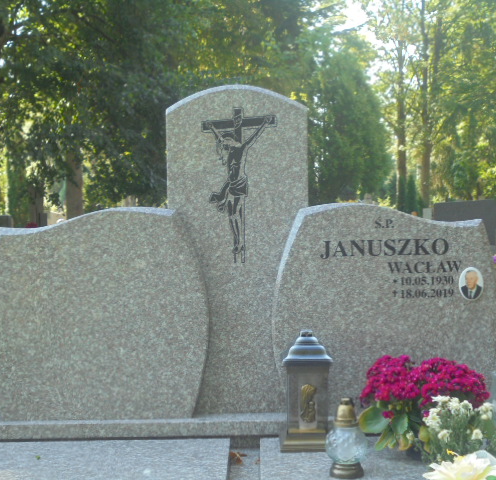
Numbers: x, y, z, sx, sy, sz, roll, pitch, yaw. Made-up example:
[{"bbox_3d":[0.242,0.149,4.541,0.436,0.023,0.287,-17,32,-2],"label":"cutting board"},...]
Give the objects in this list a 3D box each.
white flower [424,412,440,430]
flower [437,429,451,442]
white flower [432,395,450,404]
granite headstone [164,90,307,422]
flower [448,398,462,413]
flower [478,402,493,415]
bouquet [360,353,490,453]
[{"bbox_3d":[0.548,0.539,2.690,0.048,0.048,0.048,-1,3,0],"label":"white flower"},{"bbox_3d":[0.574,0.574,2.660,0.041,0.037,0.041,-1,3,0],"label":"flower"},{"bbox_3d":[0.572,0.472,2.680,0.050,0.032,0.045,-1,4,0],"label":"white flower"},{"bbox_3d":[-0.036,0.038,3.268,0.504,1.172,0.080,-1,3,0],"label":"granite headstone"},{"bbox_3d":[0.623,0.497,2.720,0.042,0.038,0.042,-1,3,0],"label":"flower"},{"bbox_3d":[0.711,0.504,2.710,0.042,0.036,0.042,-1,4,0],"label":"flower"},{"bbox_3d":[0.552,0.519,2.850,0.400,0.310,0.300,-1,4,0],"label":"bouquet"}]

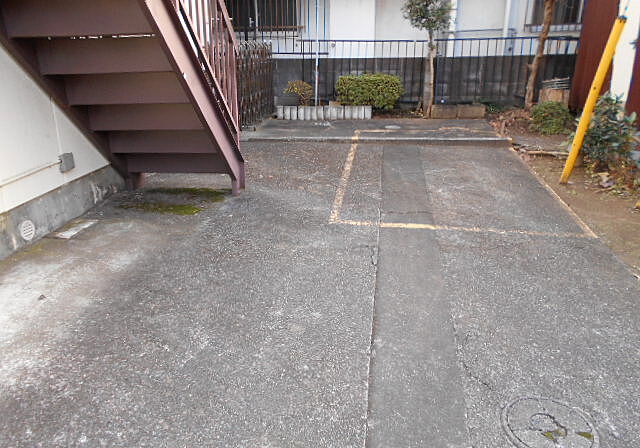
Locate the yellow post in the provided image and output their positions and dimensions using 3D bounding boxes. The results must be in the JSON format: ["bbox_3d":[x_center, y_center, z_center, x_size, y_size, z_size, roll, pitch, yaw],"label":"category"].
[{"bbox_3d":[2.380,-1.041,4.228,0.077,1.437,0.077,11,20,4],"label":"yellow post"}]

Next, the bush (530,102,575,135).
[{"bbox_3d":[3.137,-1.464,6.473,0.570,0.400,0.540,2,22,8],"label":"bush"}]

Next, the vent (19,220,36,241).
[{"bbox_3d":[-2.100,0.049,3.476,0.025,0.138,0.138,2,22,8],"label":"vent"}]

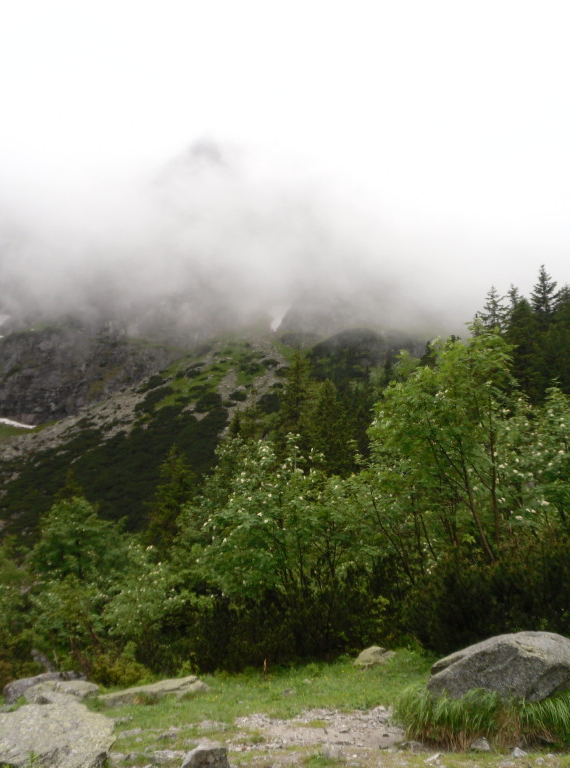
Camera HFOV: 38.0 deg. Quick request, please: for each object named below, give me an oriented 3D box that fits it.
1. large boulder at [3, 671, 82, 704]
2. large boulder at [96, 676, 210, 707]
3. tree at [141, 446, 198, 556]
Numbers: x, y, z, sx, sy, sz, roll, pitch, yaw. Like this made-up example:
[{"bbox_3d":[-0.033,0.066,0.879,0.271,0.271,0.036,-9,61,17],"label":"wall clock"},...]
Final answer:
[{"bbox_3d":[-2.401,3.005,8.200,0.740,0.320,0.600,0,-7,0],"label":"large boulder"},{"bbox_3d":[-1.222,2.859,7.700,1.020,0.280,0.600,0,-7,0],"label":"large boulder"},{"bbox_3d":[-2.852,3.359,21.000,1.600,3.700,1.600,0,-7,0],"label":"tree"}]

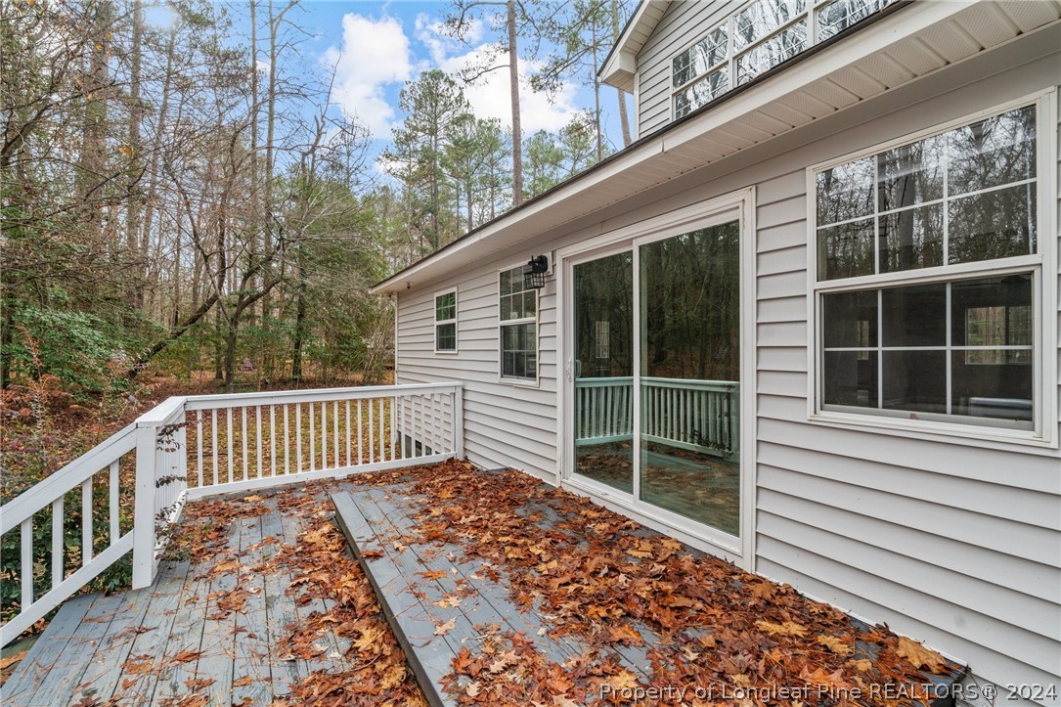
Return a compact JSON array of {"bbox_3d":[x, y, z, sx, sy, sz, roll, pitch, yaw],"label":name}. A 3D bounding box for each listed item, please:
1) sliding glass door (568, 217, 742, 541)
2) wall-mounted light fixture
[{"bbox_3d":[0.780,0.141,3.453,0.080,1.900,1.720,-1,1,-31],"label":"sliding glass door"},{"bbox_3d":[0.046,-0.752,4.367,0.185,0.310,0.148,-1,1,-31],"label":"wall-mounted light fixture"}]

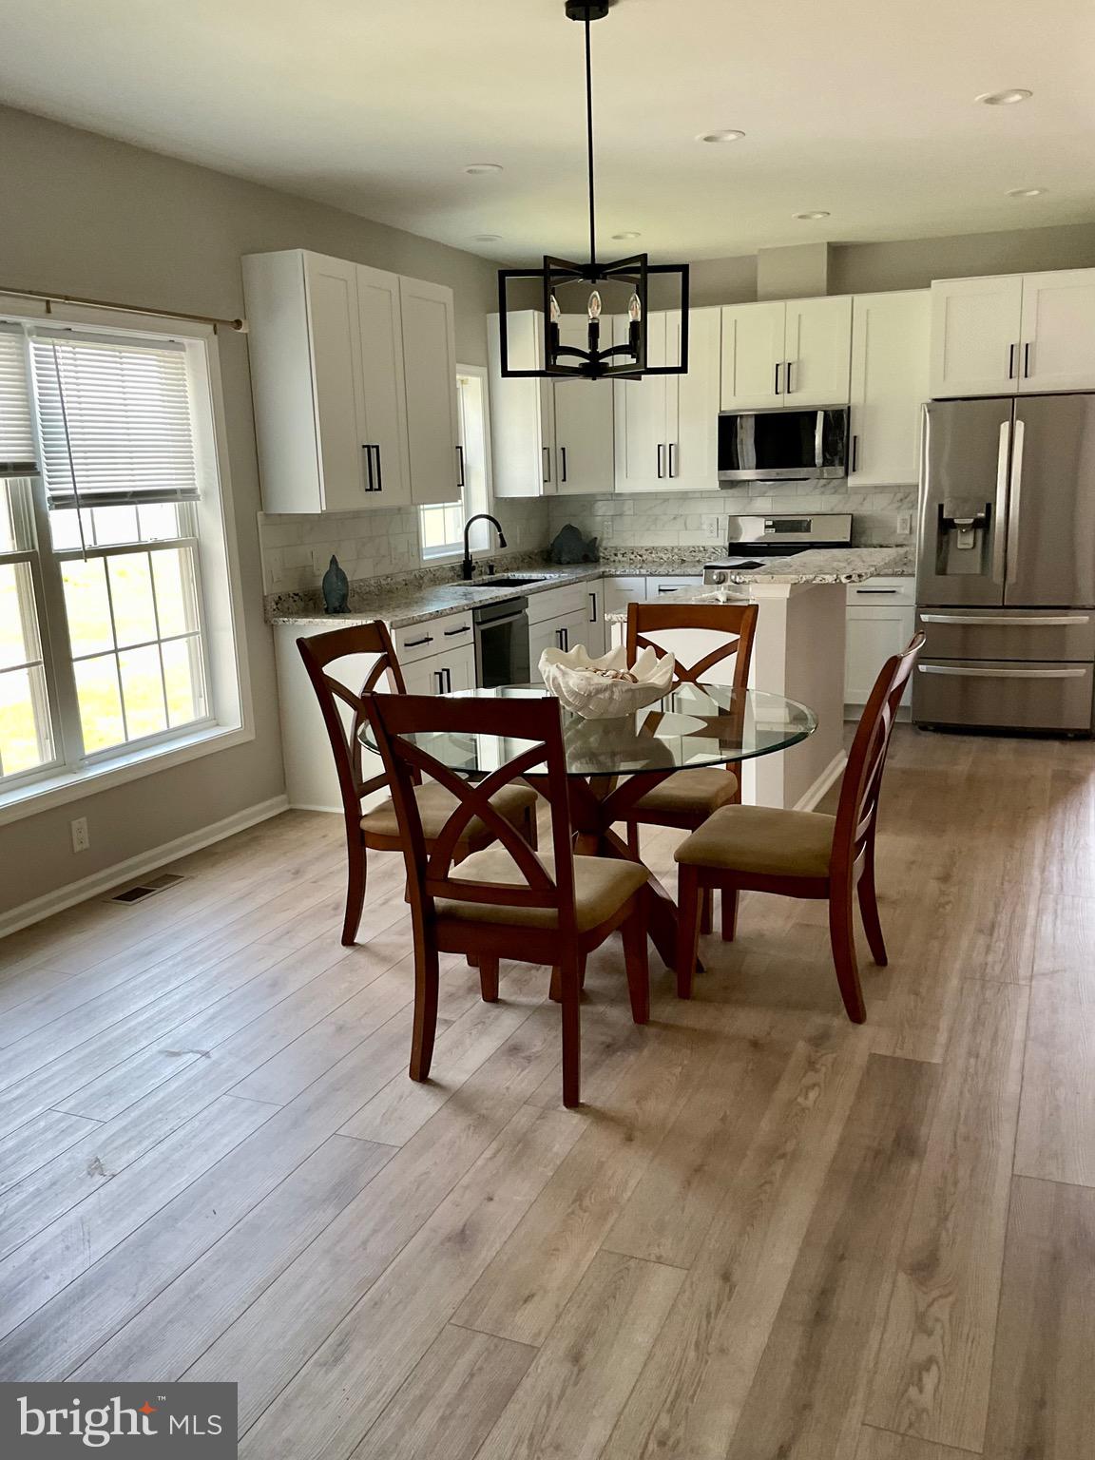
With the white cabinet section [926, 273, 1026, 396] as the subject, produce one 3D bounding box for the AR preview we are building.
[{"bbox_3d":[2.401,-2.155,6.790,0.453,0.600,0.603,3,13,23],"label":"white cabinet section"}]

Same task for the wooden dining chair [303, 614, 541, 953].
[{"bbox_3d":[-0.377,0.190,4.043,0.620,1.026,0.500,4,13,25],"label":"wooden dining chair"}]

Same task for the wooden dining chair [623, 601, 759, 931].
[{"bbox_3d":[0.427,0.113,4.289,0.500,1.026,0.620,3,13,20],"label":"wooden dining chair"}]

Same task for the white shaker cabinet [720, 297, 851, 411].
[{"bbox_3d":[1.450,-2.220,7.277,0.765,0.597,0.330,4,13,23],"label":"white shaker cabinet"}]

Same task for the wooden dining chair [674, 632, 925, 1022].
[{"bbox_3d":[0.743,0.254,3.590,0.620,1.026,0.500,4,13,23],"label":"wooden dining chair"}]

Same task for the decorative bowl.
[{"bbox_3d":[0.183,-0.159,3.888,0.420,0.200,0.330,-1,12,3],"label":"decorative bowl"}]

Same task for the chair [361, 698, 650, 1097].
[{"bbox_3d":[-0.074,0.369,3.173,0.500,1.026,0.620,3,13,20],"label":"chair"}]

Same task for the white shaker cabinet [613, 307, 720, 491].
[{"bbox_3d":[0.788,-2.033,7.613,0.690,1.064,0.330,4,13,23],"label":"white shaker cabinet"}]

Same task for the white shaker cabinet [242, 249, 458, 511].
[{"bbox_3d":[-0.868,-1.592,5.779,0.330,1.060,1.320,4,13,23],"label":"white shaker cabinet"}]

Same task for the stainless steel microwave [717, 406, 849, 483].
[{"bbox_3d":[1.450,-1.719,7.350,0.760,0.420,0.400,4,13,23],"label":"stainless steel microwave"}]

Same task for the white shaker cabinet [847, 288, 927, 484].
[{"bbox_3d":[2.021,-1.956,7.084,0.462,1.064,0.330,4,13,23],"label":"white shaker cabinet"}]

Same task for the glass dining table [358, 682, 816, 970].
[{"bbox_3d":[0.156,0.342,3.886,1.385,0.765,1.385,4,13,23],"label":"glass dining table"}]

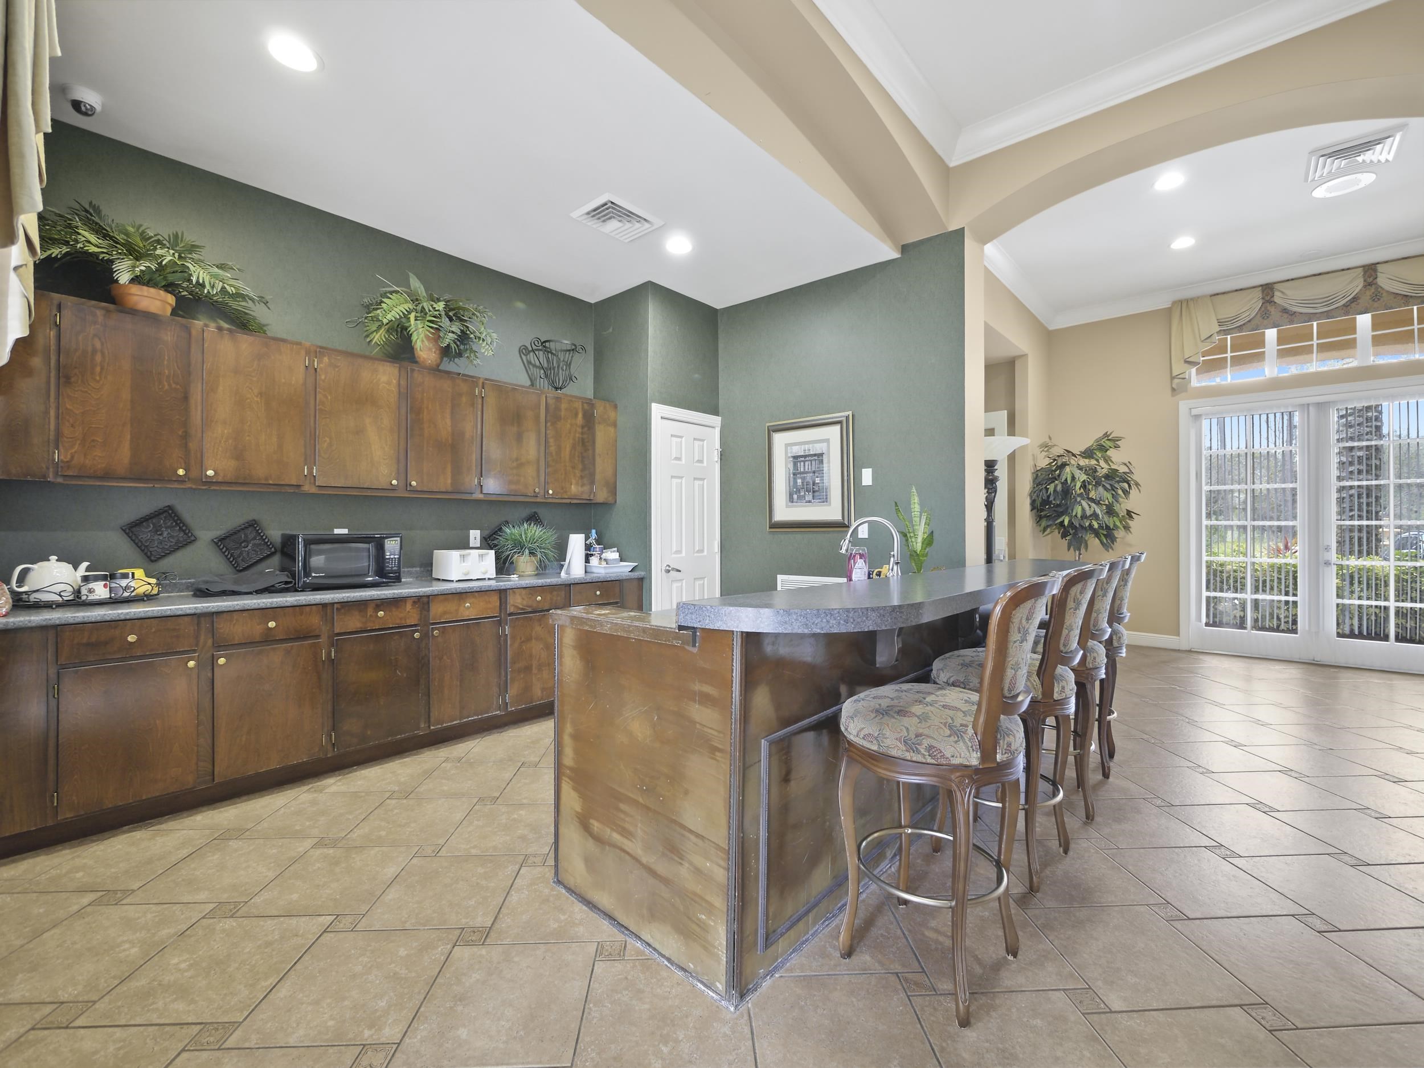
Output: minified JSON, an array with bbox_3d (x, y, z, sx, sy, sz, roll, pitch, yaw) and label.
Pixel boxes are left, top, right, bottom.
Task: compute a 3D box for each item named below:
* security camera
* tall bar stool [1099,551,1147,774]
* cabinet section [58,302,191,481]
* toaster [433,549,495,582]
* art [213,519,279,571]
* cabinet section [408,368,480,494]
[{"bbox_3d":[-2.599,-1.781,2.381,0.120,0.090,0.120,0,0,43],"label":"security camera"},{"bbox_3d":[1.940,0.642,3.020,0.566,1.108,0.488,0,1,43],"label":"tall bar stool"},{"bbox_3d":[-2.652,-0.599,2.614,0.320,0.720,0.404,0,0,44],"label":"cabinet section"},{"bbox_3d":[-1.612,0.201,3.751,0.295,0.192,0.266,0,0,41],"label":"toaster"},{"bbox_3d":[-2.511,0.065,3.108,0.020,0.205,0.205,0,32,43],"label":"art"},{"bbox_3d":[-1.724,-0.605,3.575,0.320,0.720,0.412,0,0,44],"label":"cabinet section"}]

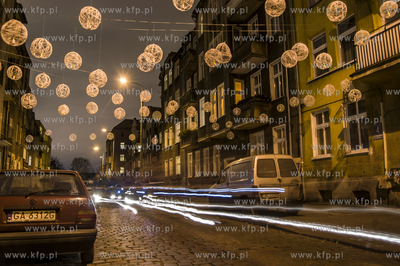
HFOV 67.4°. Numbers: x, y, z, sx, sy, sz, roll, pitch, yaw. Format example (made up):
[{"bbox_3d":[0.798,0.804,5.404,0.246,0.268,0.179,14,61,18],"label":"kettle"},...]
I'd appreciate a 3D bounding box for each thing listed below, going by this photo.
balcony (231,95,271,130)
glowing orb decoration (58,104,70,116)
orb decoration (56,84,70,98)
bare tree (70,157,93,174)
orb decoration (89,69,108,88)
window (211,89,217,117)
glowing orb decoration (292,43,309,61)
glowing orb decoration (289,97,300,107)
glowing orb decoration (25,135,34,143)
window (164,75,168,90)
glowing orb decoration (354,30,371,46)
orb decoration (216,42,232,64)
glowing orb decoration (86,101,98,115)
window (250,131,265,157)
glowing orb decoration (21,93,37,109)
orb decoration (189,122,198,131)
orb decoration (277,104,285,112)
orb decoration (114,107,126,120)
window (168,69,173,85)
[{"bbox_3d":[2.774,-0.983,16.786,0.942,1.083,2.559,3,-10,-20],"label":"balcony"},{"bbox_3d":[-5.540,-0.928,12.200,0.460,0.460,0.460,-1,-10,0],"label":"glowing orb decoration"},{"bbox_3d":[-4.086,-1.246,8.965,0.399,0.411,0.399,-1,-9,0],"label":"orb decoration"},{"bbox_3d":[-37.563,11.987,95.000,7.200,9.507,7.200,3,-10,-20],"label":"bare tree"},{"bbox_3d":[-2.542,-1.363,7.492,0.460,0.460,0.460,-1,-10,0],"label":"orb decoration"},{"bbox_3d":[1.049,-2.168,22.138,0.150,2.109,1.046,5,-12,-23],"label":"window"},{"bbox_3d":[2.412,-1.939,7.193,0.420,0.420,0.420,3,-10,-20],"label":"glowing orb decoration"},{"bbox_3d":[3.945,-1.279,12.466,0.399,0.411,0.399,-1,-9,0],"label":"glowing orb decoration"},{"bbox_3d":[-9.165,0.323,16.138,0.420,0.420,0.420,3,-10,-20],"label":"glowing orb decoration"},{"bbox_3d":[-4.054,-6.144,36.491,0.150,2.000,1.300,2,-10,-21],"label":"window"},{"bbox_3d":[4.469,-2.605,8.227,0.420,0.420,0.420,5,-12,-23],"label":"glowing orb decoration"},{"bbox_3d":[0.563,-1.828,6.871,0.383,0.429,0.383,-1,-9,0],"label":"orb decoration"},{"bbox_3d":[-3.550,-0.813,9.907,0.400,0.400,0.400,3,-10,-20],"label":"glowing orb decoration"},{"bbox_3d":[3.417,1.076,17.755,0.150,2.160,1.408,5,-12,-23],"label":"window"},{"bbox_3d":[-4.850,-0.900,8.510,0.460,0.460,0.460,-1,-10,0],"label":"glowing orb decoration"},{"bbox_3d":[-0.302,-0.312,13.940,0.400,0.400,0.400,-1,-10,0],"label":"orb decoration"},{"bbox_3d":[3.962,-1.199,14.606,0.385,0.385,0.385,0,-9,0],"label":"orb decoration"},{"bbox_3d":[-2.779,-0.678,10.424,0.400,0.400,0.400,3,-10,-22],"label":"orb decoration"},{"bbox_3d":[-3.401,-6.579,35.595,0.150,2.034,1.310,5,-12,-23],"label":"window"}]

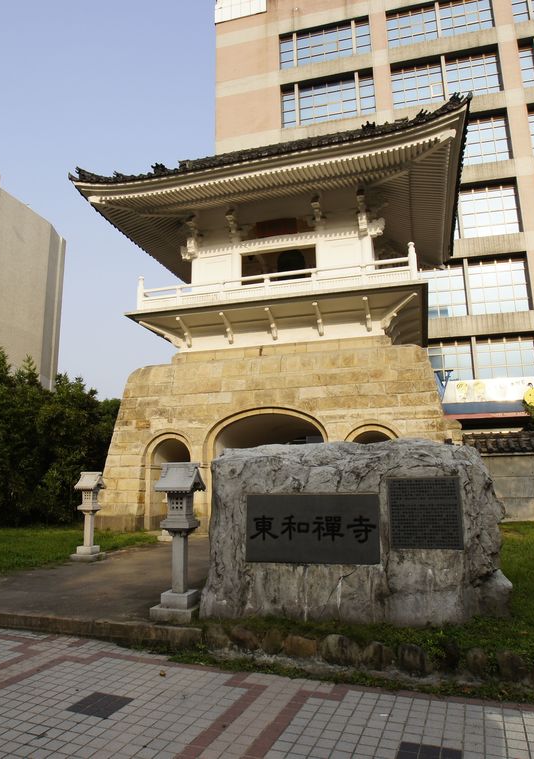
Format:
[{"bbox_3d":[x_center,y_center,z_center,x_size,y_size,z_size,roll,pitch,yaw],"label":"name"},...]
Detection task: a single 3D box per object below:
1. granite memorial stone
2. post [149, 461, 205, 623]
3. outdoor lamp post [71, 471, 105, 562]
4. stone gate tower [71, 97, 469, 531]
[{"bbox_3d":[0.903,1.603,5.557,3.036,1.794,1.035,-4,-12,15],"label":"granite memorial stone"},{"bbox_3d":[-0.926,1.717,5.506,0.476,1.601,0.476,-5,-12,18],"label":"post"},{"bbox_3d":[-3.367,2.591,9.692,0.469,1.615,0.469,-4,-12,15],"label":"outdoor lamp post"},{"bbox_3d":[0.954,-1.747,18.426,11.868,13.455,10.074,-4,-12,15],"label":"stone gate tower"}]

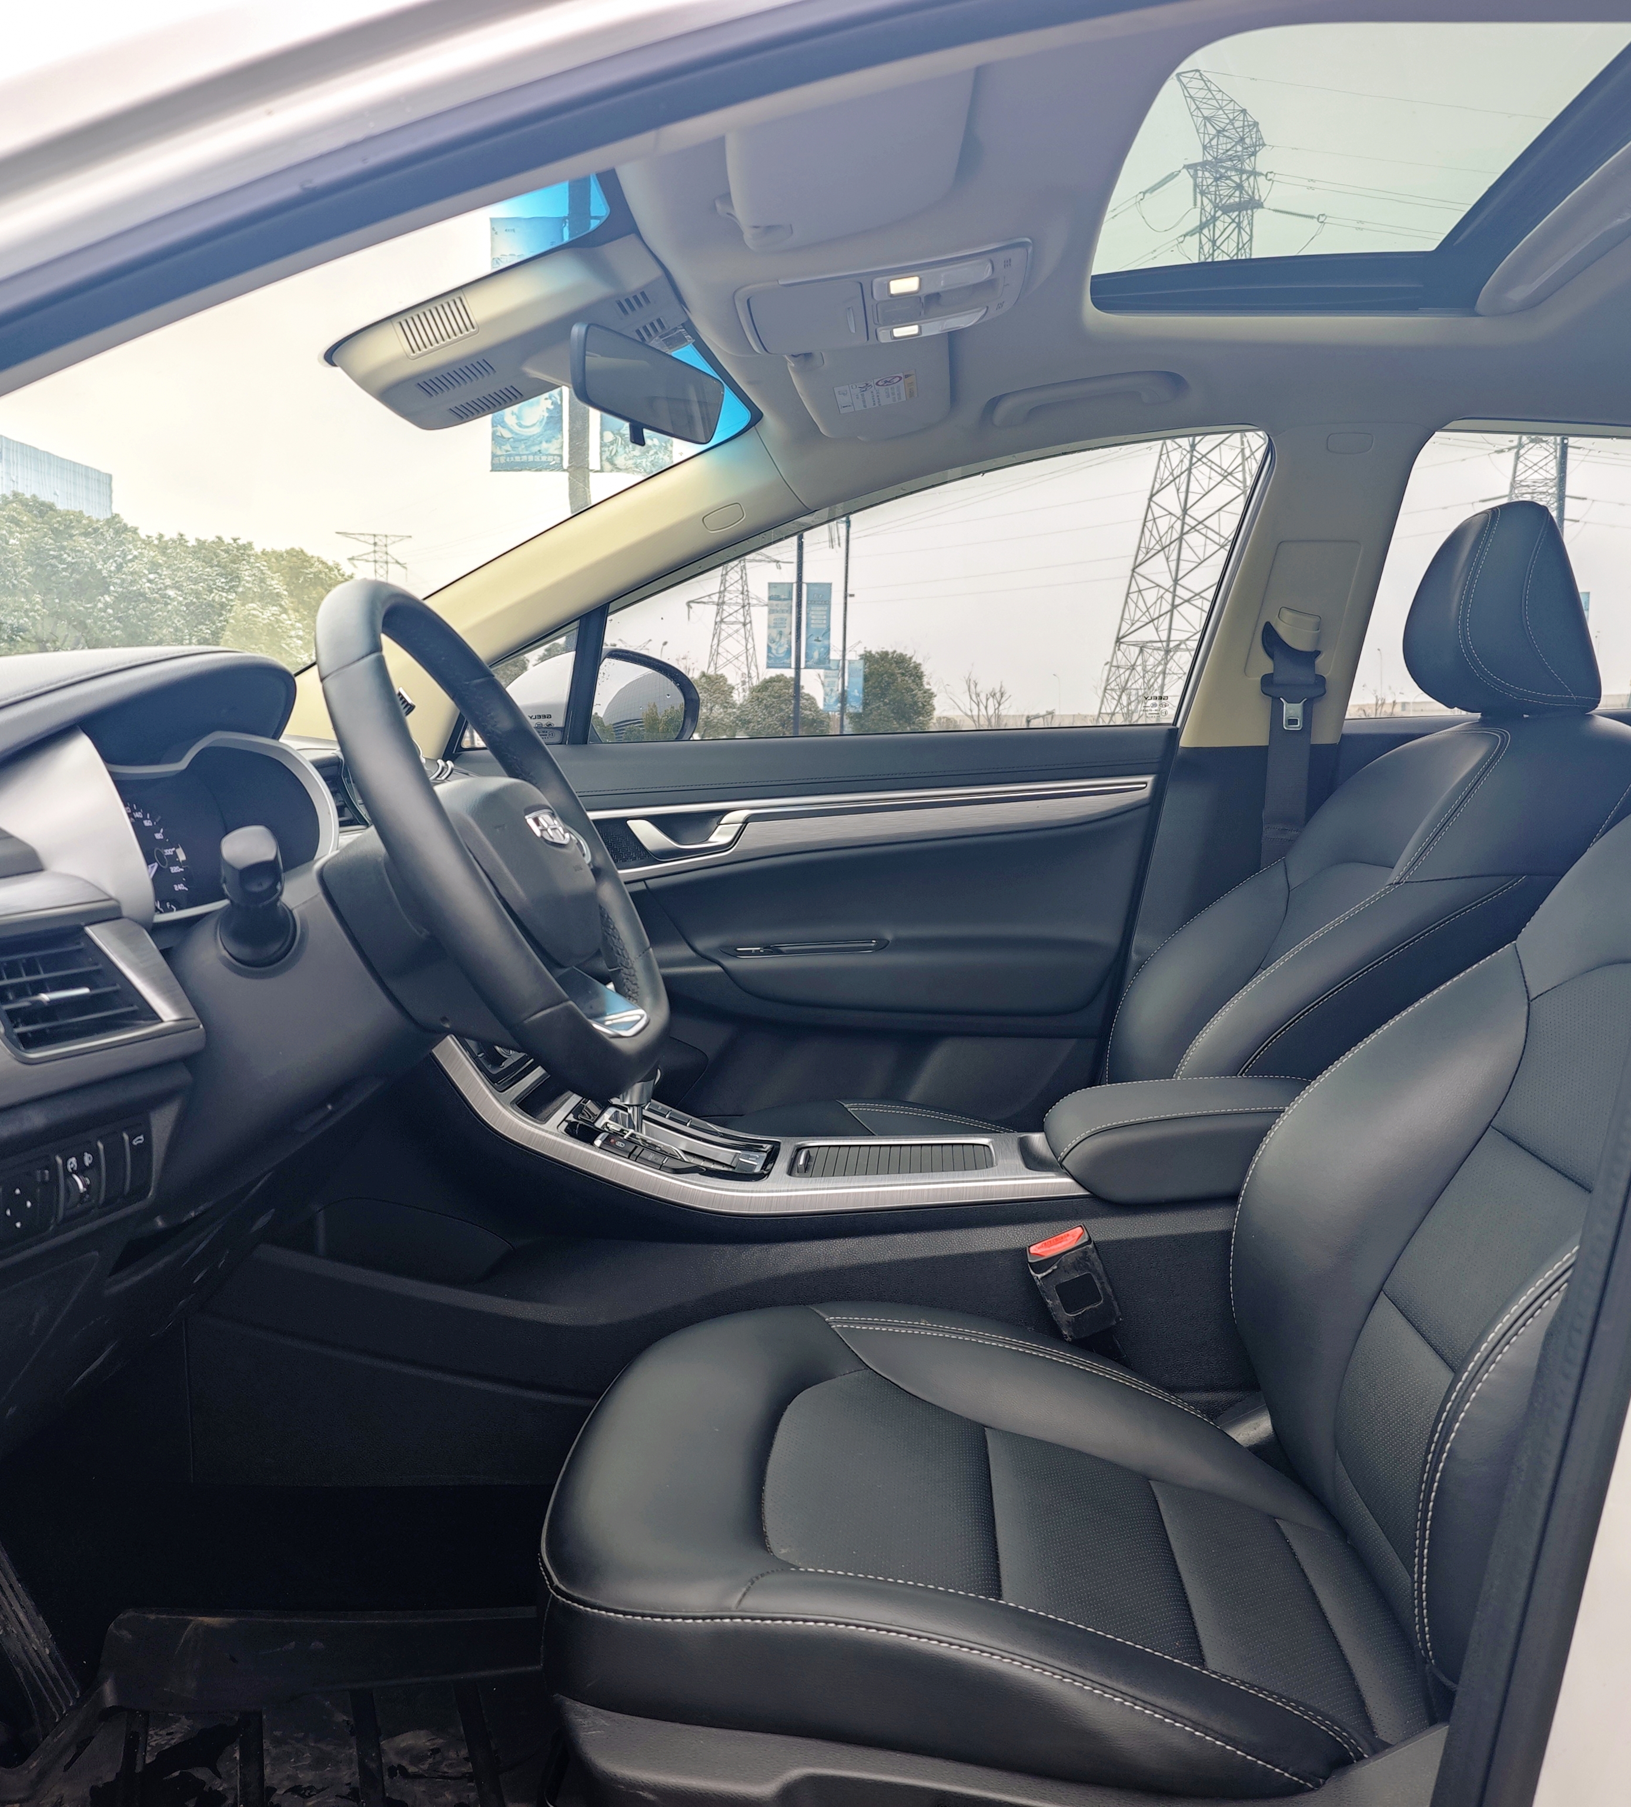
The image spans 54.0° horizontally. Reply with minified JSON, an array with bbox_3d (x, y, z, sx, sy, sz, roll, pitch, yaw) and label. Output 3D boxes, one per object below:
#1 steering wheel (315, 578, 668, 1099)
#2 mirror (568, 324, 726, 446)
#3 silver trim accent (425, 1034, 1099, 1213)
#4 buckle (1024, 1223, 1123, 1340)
[{"bbox_3d":[-0.212,-0.033,1.019,0.099,0.359,0.364,-29,4,7],"label":"steering wheel"},{"bbox_3d":[-0.145,-0.430,1.338,0.035,0.065,0.227,10,10,24],"label":"mirror"},{"bbox_3d":[-0.033,0.173,1.386,0.522,0.143,0.207,2,7,3],"label":"silver trim accent"},{"bbox_3d":[0.210,0.309,1.298,0.044,0.085,0.030,-18,6,6],"label":"buckle"}]

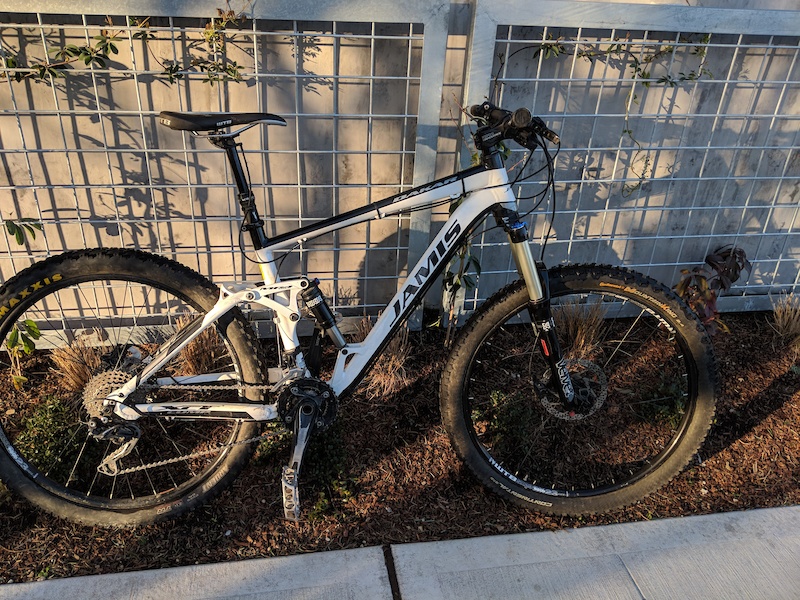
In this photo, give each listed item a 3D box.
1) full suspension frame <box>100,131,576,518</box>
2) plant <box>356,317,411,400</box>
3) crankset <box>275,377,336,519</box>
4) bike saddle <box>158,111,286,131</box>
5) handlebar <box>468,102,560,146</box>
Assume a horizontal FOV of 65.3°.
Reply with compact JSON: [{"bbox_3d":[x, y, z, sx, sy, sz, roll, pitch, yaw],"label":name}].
[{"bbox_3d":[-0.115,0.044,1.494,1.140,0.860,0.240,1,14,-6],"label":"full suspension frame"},{"bbox_3d":[-0.050,0.196,2.095,0.190,0.230,0.170,-2,29,-10],"label":"plant"},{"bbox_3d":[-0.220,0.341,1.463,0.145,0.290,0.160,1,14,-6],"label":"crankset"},{"bbox_3d":[-0.389,-0.389,1.380,0.277,0.060,0.140,1,14,-6],"label":"bike saddle"},{"bbox_3d":[0.244,-0.419,1.454,0.125,0.095,0.710,3,18,-2],"label":"handlebar"}]

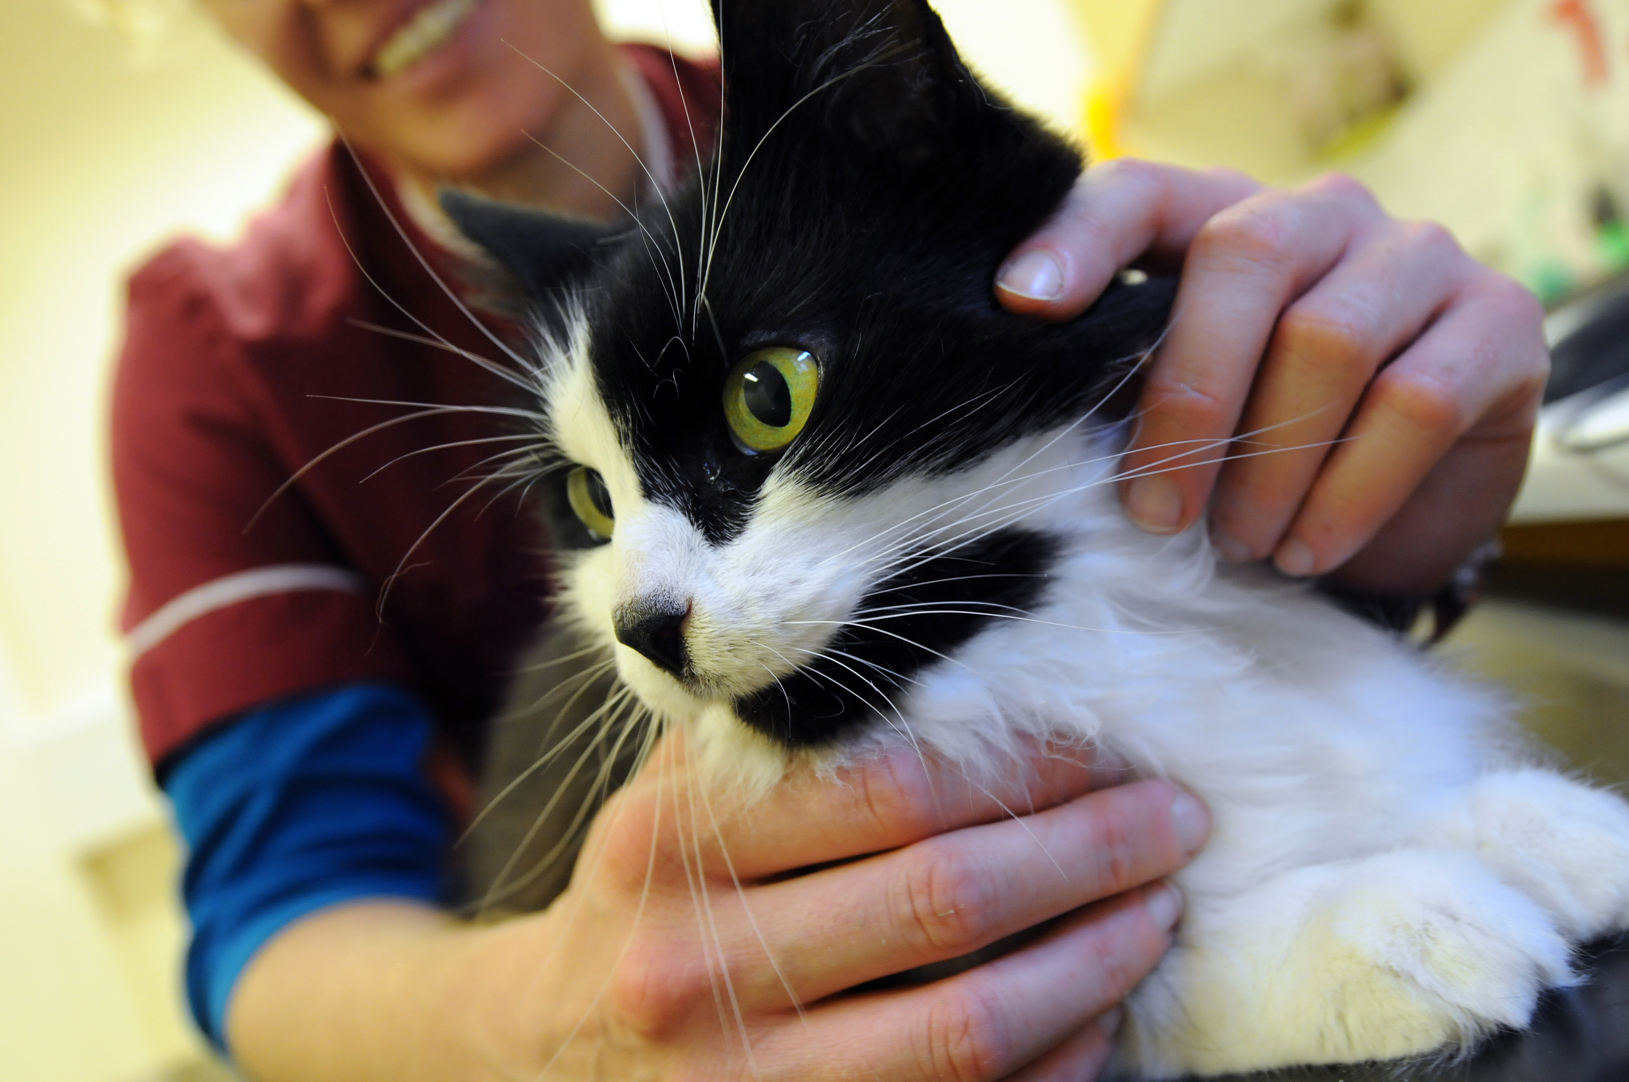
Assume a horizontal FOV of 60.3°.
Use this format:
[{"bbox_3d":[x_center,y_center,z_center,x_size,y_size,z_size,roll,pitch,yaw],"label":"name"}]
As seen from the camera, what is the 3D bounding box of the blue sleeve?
[{"bbox_3d":[-0.167,0.108,0.465,0.095,0.120,0.100,-4,-6,-14],"label":"blue sleeve"}]

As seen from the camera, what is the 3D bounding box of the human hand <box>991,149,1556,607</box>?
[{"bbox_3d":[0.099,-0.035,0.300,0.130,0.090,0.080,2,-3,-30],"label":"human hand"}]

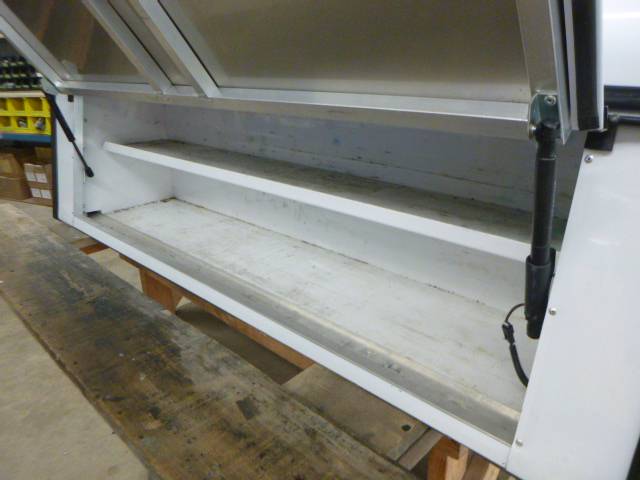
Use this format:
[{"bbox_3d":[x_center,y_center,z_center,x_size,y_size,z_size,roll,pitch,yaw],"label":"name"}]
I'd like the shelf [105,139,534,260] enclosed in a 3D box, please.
[{"bbox_3d":[-0.120,-0.198,1.339,1.665,0.036,0.262,18,28,39],"label":"shelf"}]

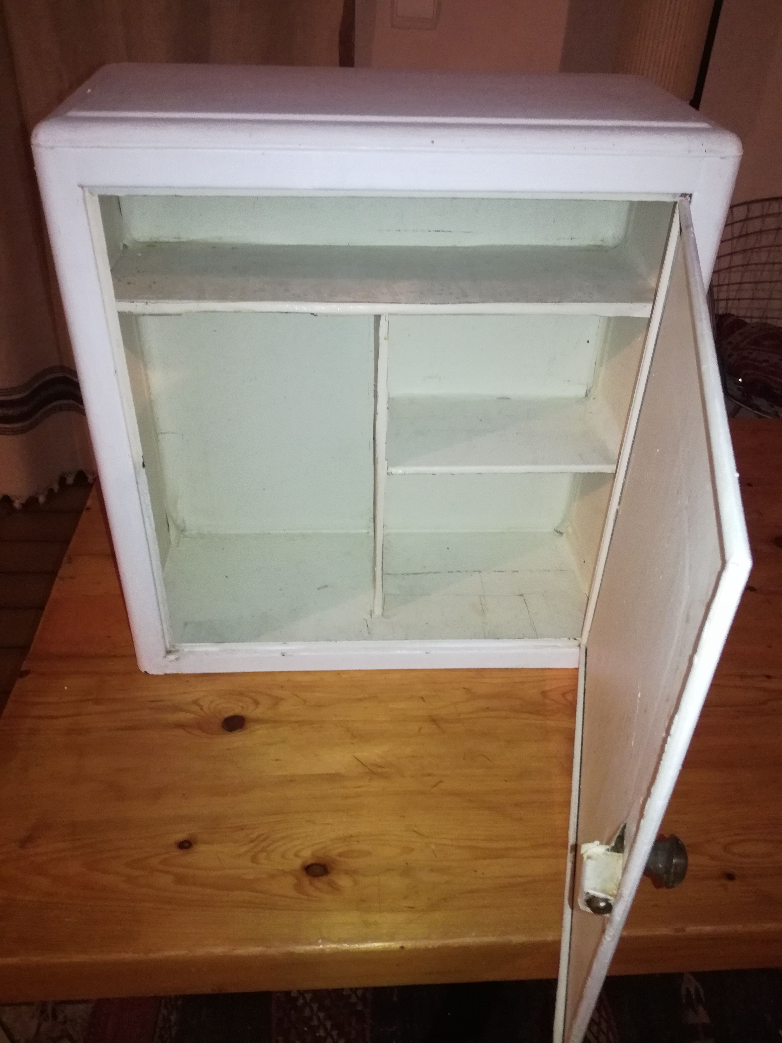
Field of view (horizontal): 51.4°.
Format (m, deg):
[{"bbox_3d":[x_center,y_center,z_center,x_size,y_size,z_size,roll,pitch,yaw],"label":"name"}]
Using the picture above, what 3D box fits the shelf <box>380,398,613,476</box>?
[{"bbox_3d":[0.103,-0.088,0.811,0.225,0.008,0.139,-1,36,-3],"label":"shelf"}]

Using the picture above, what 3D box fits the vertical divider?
[{"bbox_3d":[-0.013,-0.077,0.808,0.008,0.326,0.144,-1,36,-3],"label":"vertical divider"}]

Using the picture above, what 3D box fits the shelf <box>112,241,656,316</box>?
[{"bbox_3d":[-0.009,-0.213,0.709,0.459,0.011,0.147,-1,36,-3],"label":"shelf"}]

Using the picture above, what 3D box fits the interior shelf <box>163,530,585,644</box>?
[{"bbox_3d":[-0.017,0.072,0.891,0.459,0.013,0.182,-1,36,-3],"label":"interior shelf"}]

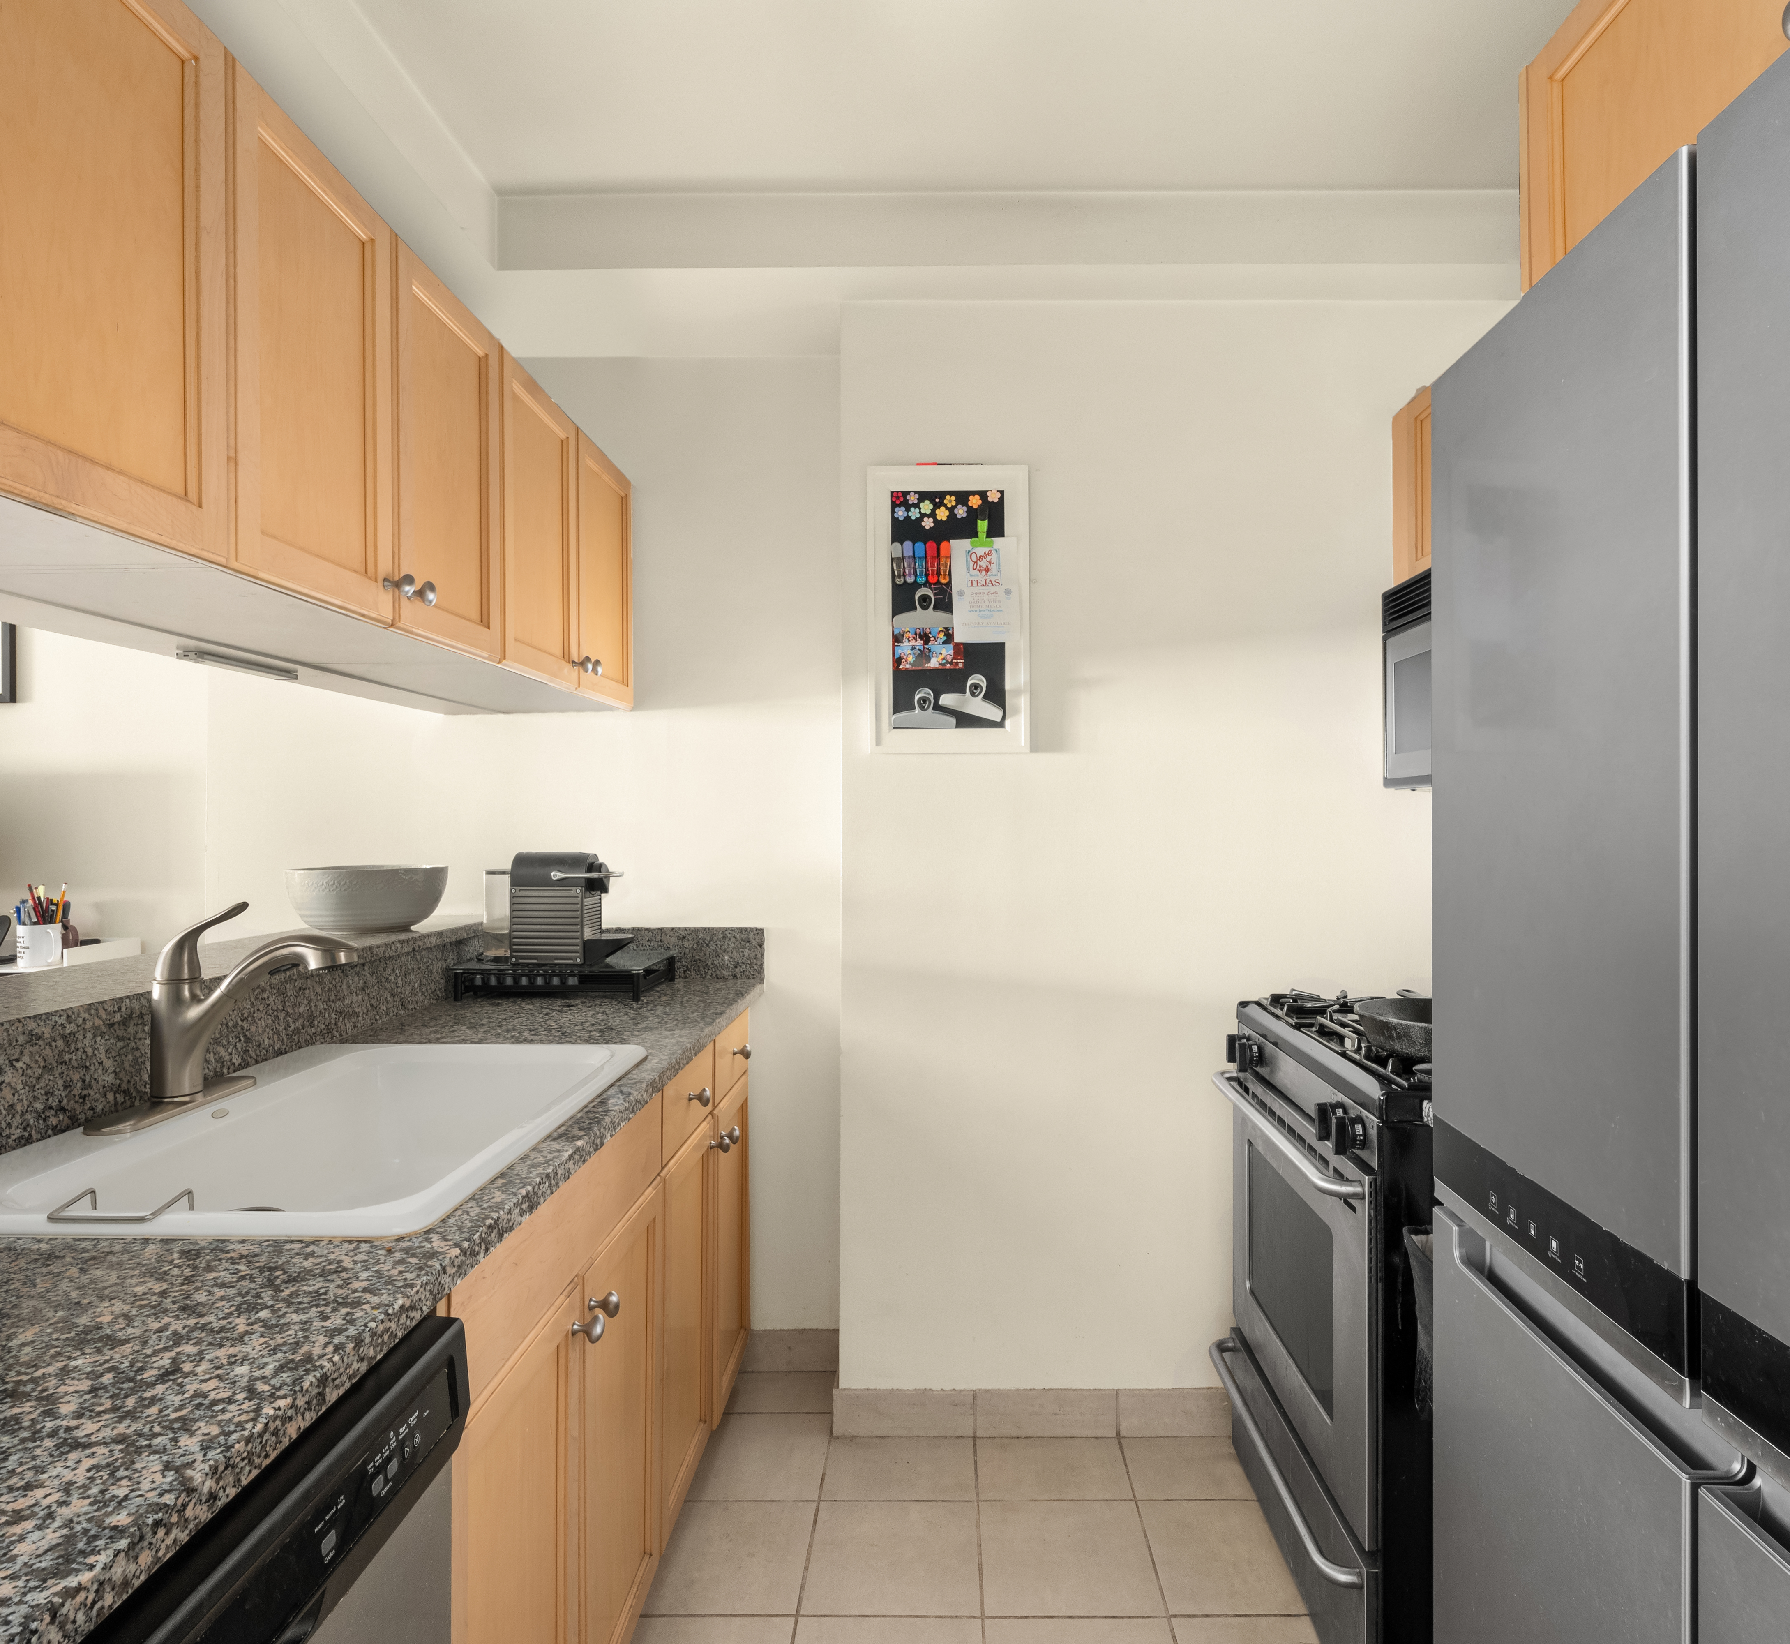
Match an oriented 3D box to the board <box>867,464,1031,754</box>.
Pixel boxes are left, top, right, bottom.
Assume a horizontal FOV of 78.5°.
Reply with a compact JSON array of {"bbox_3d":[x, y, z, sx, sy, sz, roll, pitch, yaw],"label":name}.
[{"bbox_3d":[0.114,-0.451,2.330,0.340,0.610,0.030,0,0,0],"label":"board"}]

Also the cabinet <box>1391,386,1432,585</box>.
[{"bbox_3d":[1.205,-0.685,1.955,0.330,0.363,0.760,0,0,2],"label":"cabinet"}]

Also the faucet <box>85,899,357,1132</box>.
[{"bbox_3d":[-0.823,0.233,1.410,0.265,0.263,0.250,0,0,2],"label":"faucet"}]

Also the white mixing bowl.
[{"bbox_3d":[-1.100,0.160,2.288,0.305,0.127,0.305,0,0,0],"label":"white mixing bowl"}]

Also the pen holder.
[{"bbox_3d":[-1.908,0.278,2.455,0.113,0.094,0.082,0,0,30],"label":"pen holder"}]

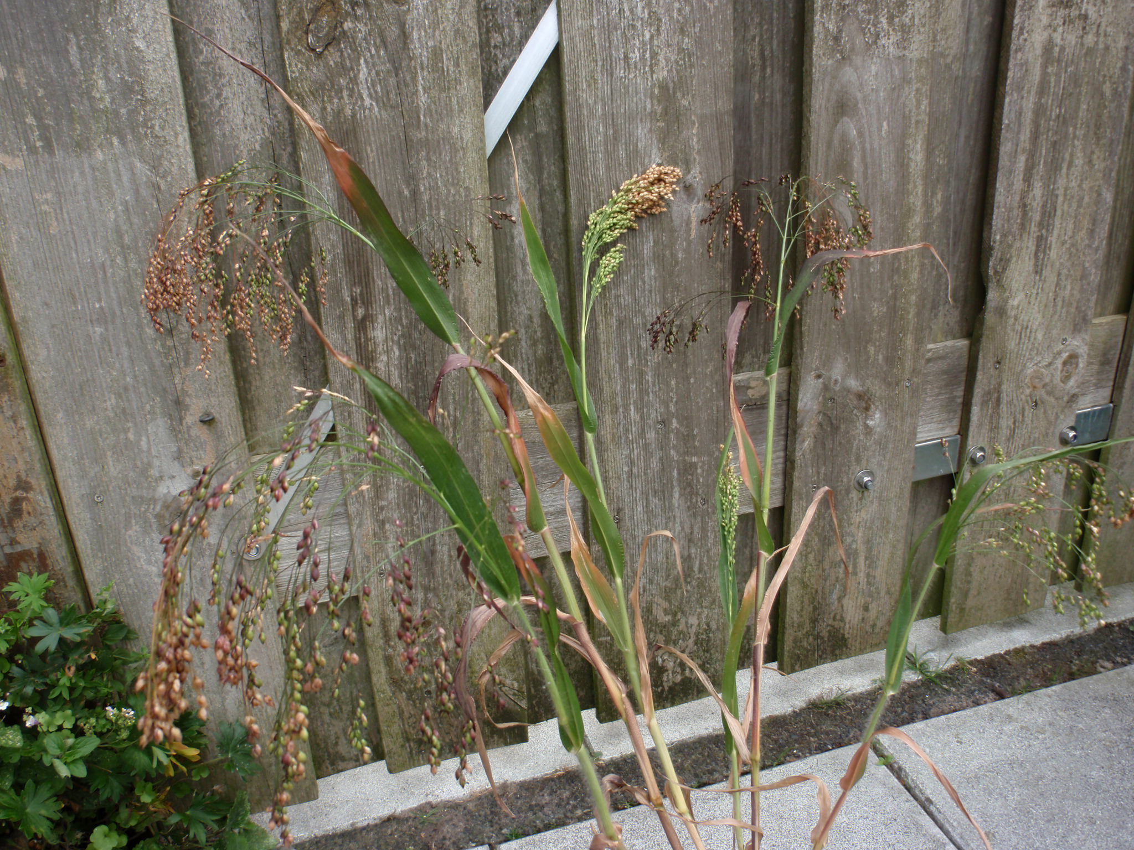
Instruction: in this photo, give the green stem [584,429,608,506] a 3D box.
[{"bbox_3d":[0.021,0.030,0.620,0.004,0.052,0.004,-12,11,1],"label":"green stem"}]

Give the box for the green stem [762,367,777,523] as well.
[{"bbox_3d":[0.139,0.016,0.630,0.004,0.108,0.004,4,12,13],"label":"green stem"}]

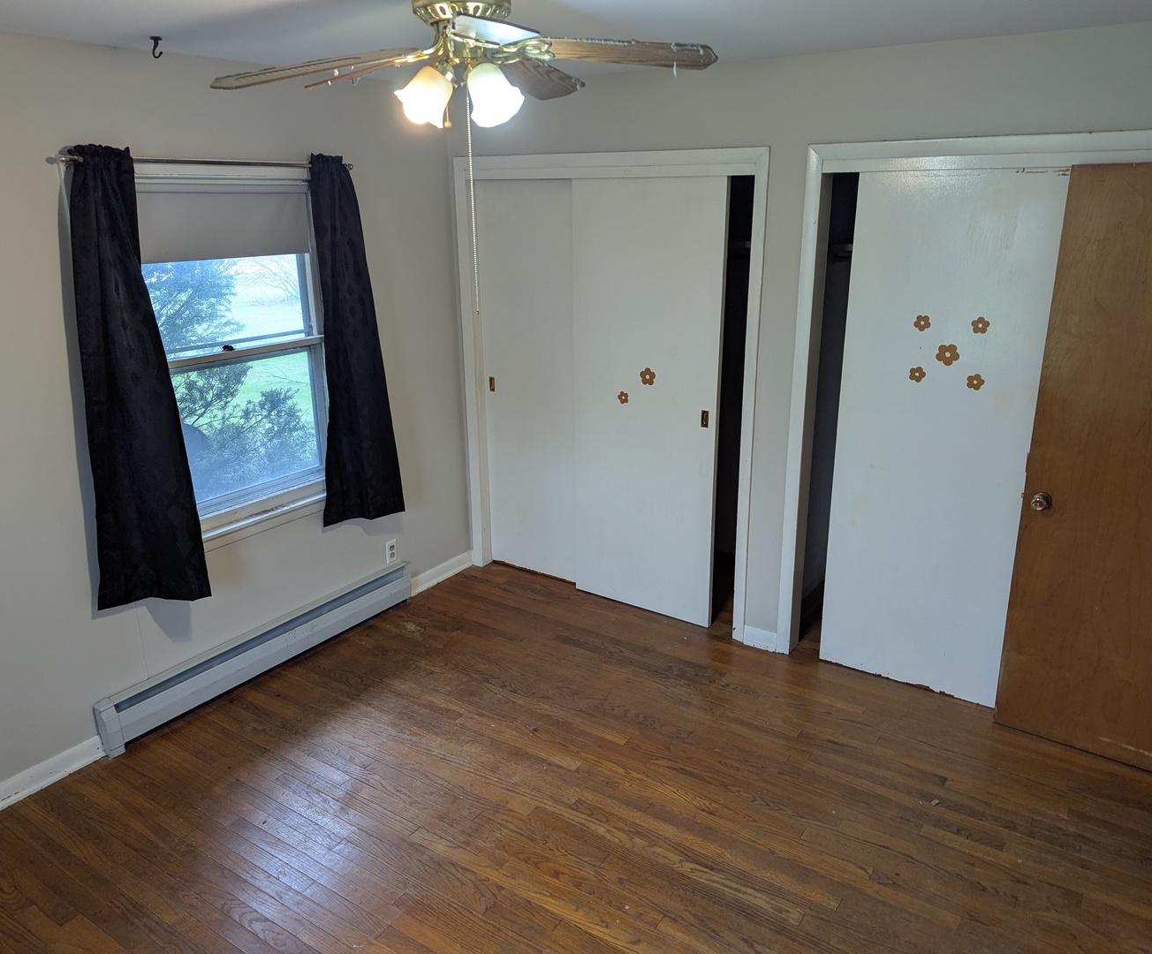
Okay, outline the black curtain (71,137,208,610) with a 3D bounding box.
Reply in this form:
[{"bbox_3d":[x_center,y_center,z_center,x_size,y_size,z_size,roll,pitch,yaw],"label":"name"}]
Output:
[{"bbox_3d":[-1.568,-0.291,3.055,0.130,1.620,0.395,11,21,33],"label":"black curtain"}]

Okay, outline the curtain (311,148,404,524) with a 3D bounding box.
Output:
[{"bbox_3d":[-0.982,-0.562,3.877,0.110,1.620,0.445,11,21,33],"label":"curtain"}]

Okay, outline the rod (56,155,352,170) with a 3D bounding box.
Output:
[{"bbox_3d":[-1.300,-1.165,3.270,0.032,0.030,1.219,11,21,33],"label":"rod"}]

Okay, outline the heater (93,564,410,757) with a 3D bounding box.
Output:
[{"bbox_3d":[-1.303,0.742,3.874,0.075,0.197,1.568,11,21,33],"label":"heater"}]

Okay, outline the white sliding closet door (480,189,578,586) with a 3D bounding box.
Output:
[{"bbox_3d":[-0.177,-0.442,4.474,0.750,2.033,0.038,11,21,33],"label":"white sliding closet door"}]

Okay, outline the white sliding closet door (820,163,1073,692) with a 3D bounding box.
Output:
[{"bbox_3d":[1.385,-0.109,3.384,0.754,2.032,0.038,11,21,33],"label":"white sliding closet door"}]

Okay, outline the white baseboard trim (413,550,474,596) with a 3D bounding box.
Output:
[{"bbox_3d":[-0.720,0.520,4.731,0.019,0.083,0.510,11,21,33],"label":"white baseboard trim"}]

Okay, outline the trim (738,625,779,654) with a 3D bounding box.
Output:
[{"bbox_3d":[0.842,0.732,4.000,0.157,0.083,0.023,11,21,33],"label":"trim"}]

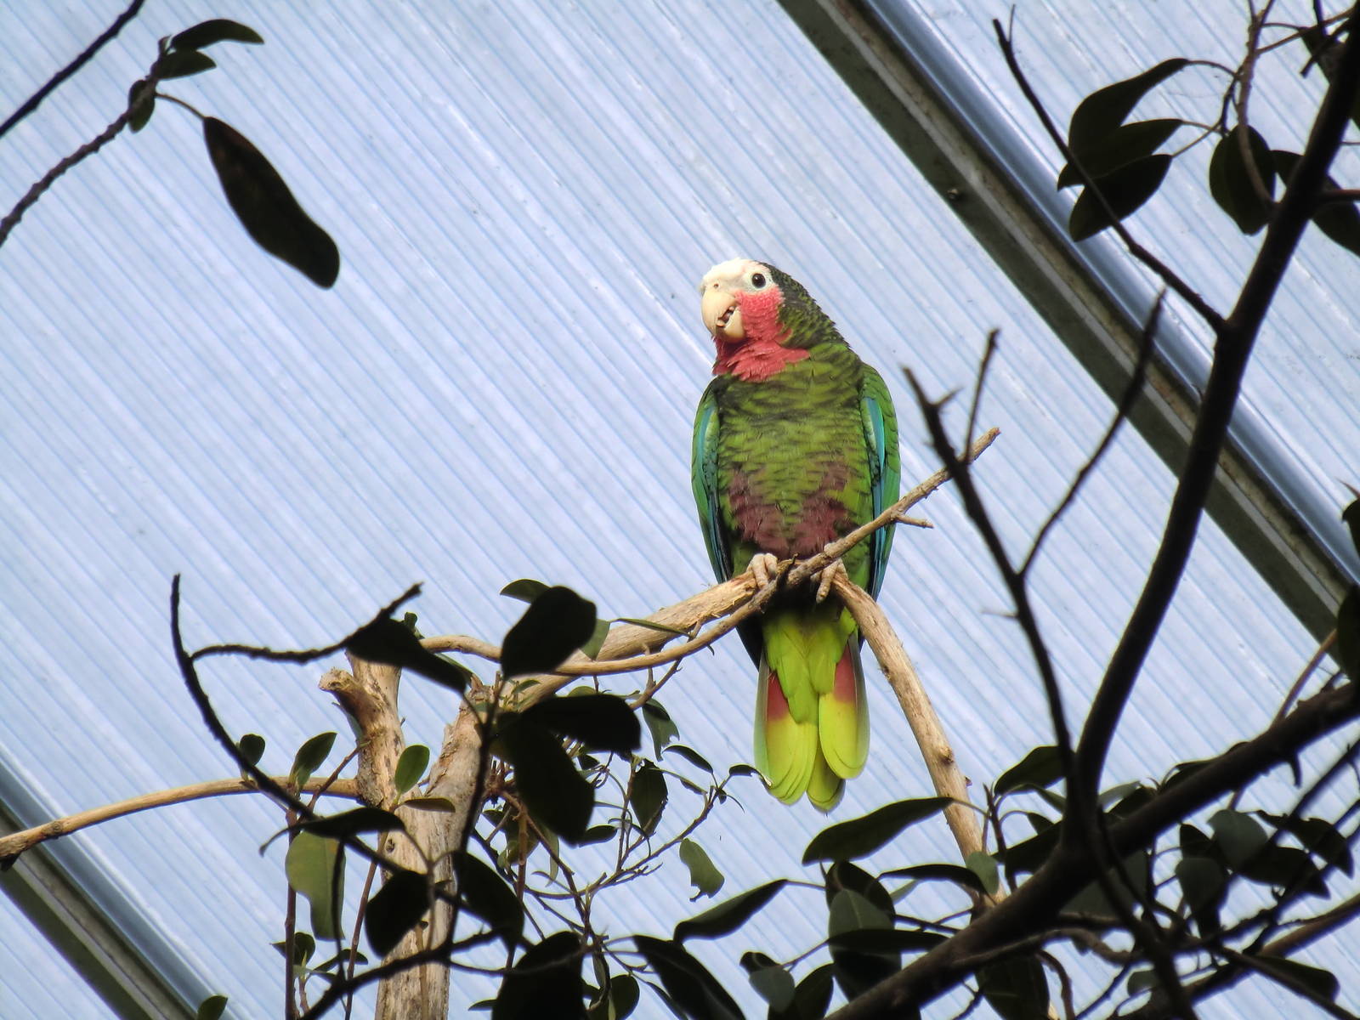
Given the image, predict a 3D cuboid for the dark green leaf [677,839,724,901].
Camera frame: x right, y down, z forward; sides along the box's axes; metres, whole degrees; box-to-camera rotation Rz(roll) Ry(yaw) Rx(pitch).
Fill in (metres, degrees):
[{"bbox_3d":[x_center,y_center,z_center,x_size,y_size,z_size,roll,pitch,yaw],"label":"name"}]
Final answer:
[{"bbox_3d":[0.011,0.199,5.200,0.019,0.037,0.014,-23,-10,2],"label":"dark green leaf"}]

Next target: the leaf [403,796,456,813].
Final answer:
[{"bbox_3d":[-0.139,0.163,5.220,0.029,0.010,0.016,0,-25,0],"label":"leaf"}]

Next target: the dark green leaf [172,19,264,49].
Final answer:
[{"bbox_3d":[-0.238,-0.245,4.850,0.048,0.016,0.020,0,-25,0],"label":"dark green leaf"}]

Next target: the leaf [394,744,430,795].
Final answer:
[{"bbox_3d":[-0.148,0.143,5.200,0.017,0.029,0.011,20,-11,-2],"label":"leaf"}]

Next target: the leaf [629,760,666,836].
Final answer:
[{"bbox_3d":[-0.017,0.159,5.200,0.020,0.042,0.013,-5,-11,0],"label":"leaf"}]

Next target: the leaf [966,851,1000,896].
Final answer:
[{"bbox_3d":[0.164,0.197,5.100,0.016,0.027,0.013,-17,-11,2],"label":"leaf"}]

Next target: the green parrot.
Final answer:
[{"bbox_3d":[0.065,0.013,5.300,0.117,0.305,0.135,-5,-13,6],"label":"green parrot"}]

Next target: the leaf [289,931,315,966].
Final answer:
[{"bbox_3d":[-0.209,0.242,5.200,0.015,0.019,0.012,3,-11,0],"label":"leaf"}]

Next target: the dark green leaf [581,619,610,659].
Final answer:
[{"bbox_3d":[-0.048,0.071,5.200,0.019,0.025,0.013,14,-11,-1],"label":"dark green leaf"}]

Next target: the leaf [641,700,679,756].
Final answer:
[{"bbox_3d":[-0.011,0.121,5.200,0.018,0.033,0.014,-22,-11,2],"label":"leaf"}]

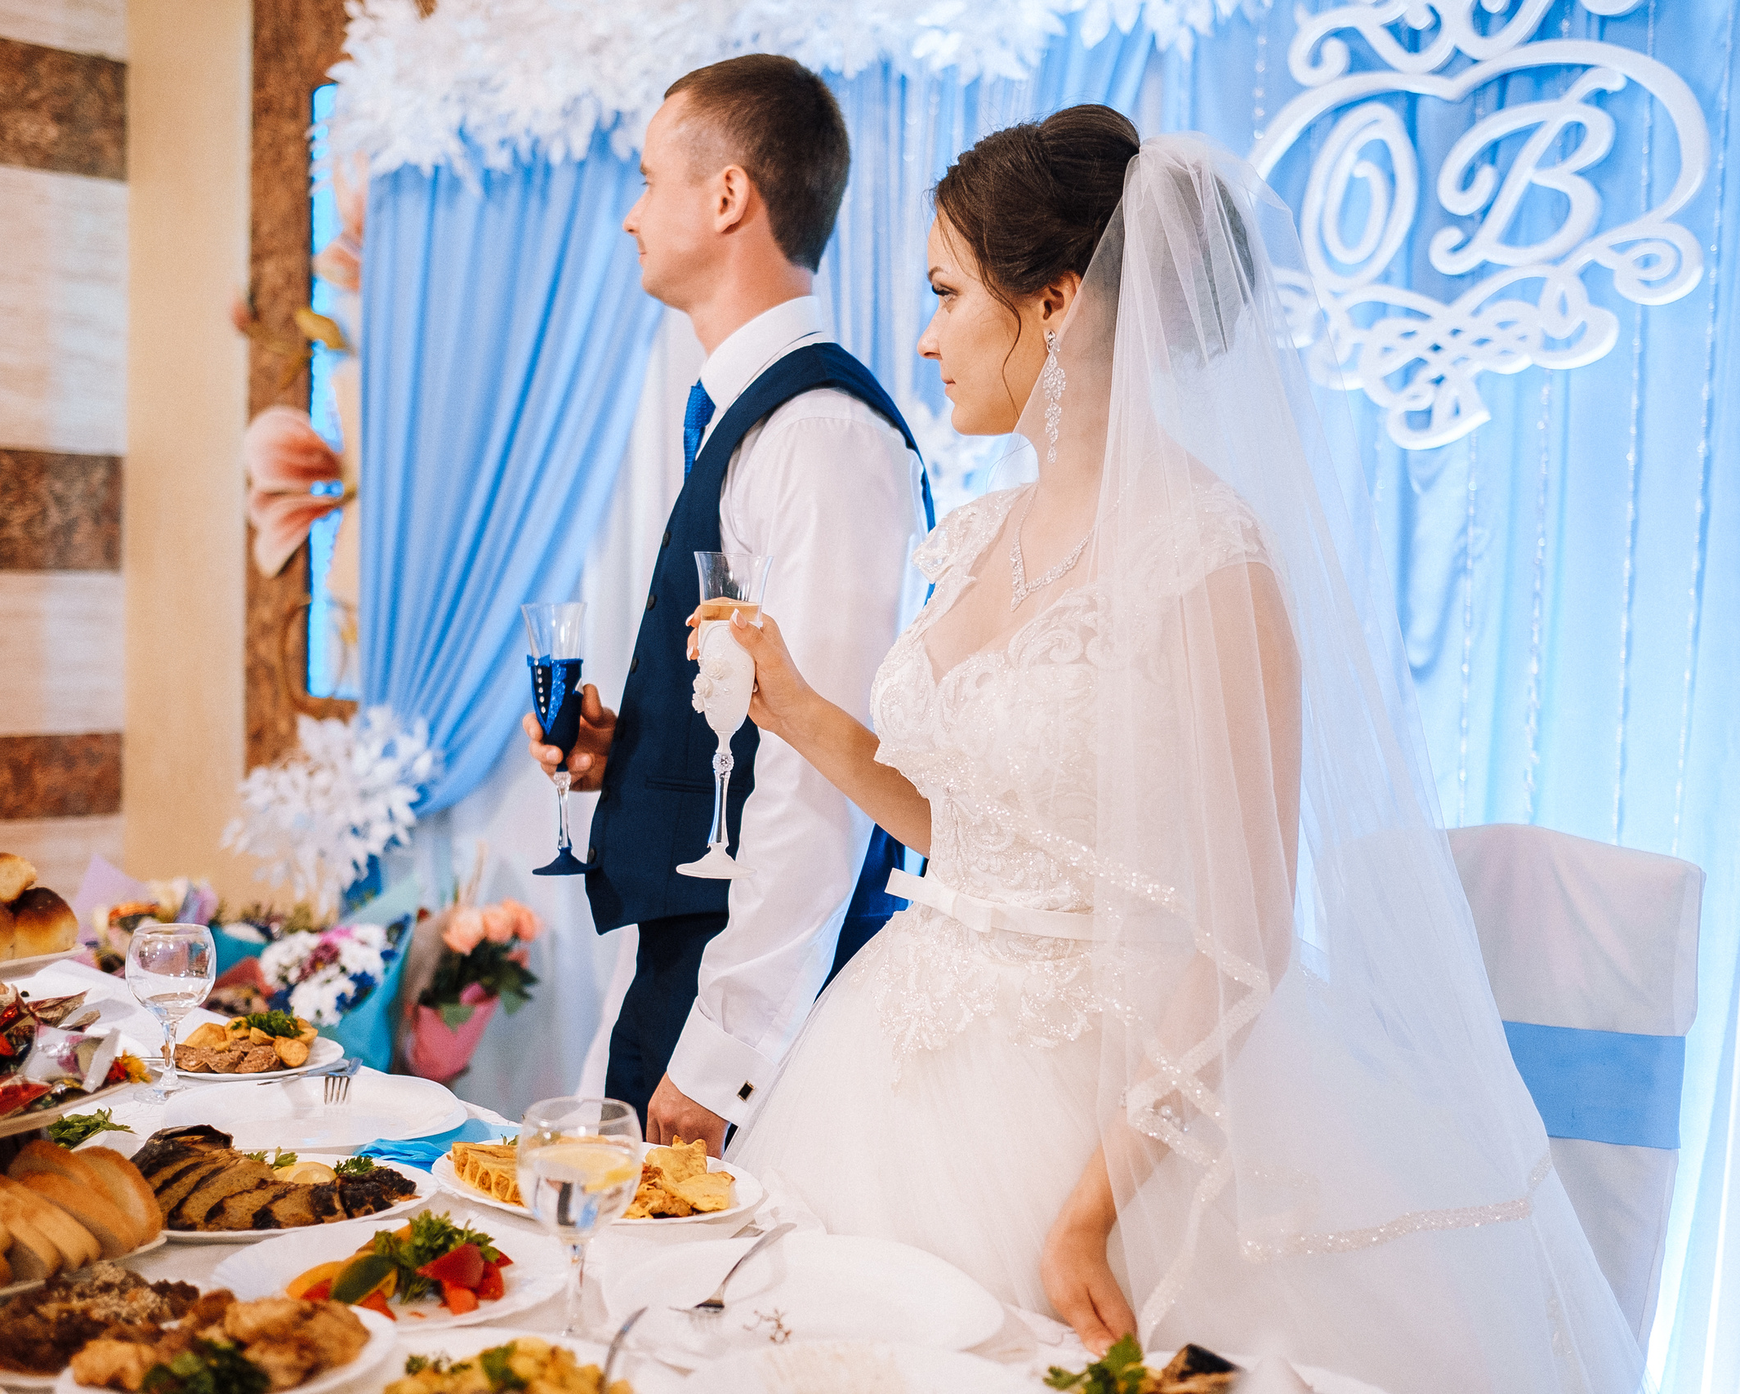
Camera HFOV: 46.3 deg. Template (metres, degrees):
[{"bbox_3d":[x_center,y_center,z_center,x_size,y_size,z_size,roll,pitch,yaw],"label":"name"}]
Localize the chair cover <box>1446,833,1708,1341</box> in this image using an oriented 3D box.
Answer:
[{"bbox_3d":[0.585,0.666,2.219,0.450,1.000,0.520,5,5,40],"label":"chair cover"}]

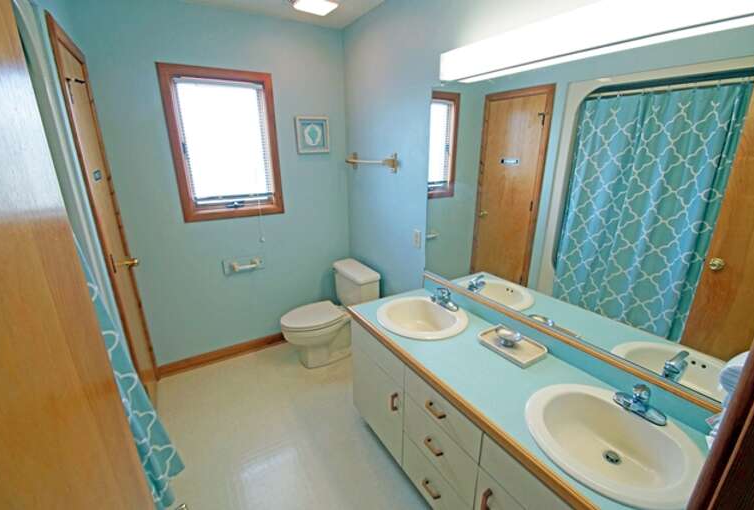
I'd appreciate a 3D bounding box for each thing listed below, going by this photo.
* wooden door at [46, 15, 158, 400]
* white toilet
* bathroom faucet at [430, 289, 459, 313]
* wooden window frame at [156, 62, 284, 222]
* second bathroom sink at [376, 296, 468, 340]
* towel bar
[{"bbox_3d":[-1.461,-0.035,1.771,0.060,2.100,0.570,-10,18,-29],"label":"wooden door"},{"bbox_3d":[-0.393,0.475,2.518,0.730,0.672,0.510,-10,18,-29],"label":"white toilet"},{"bbox_3d":[0.344,0.228,1.720,0.120,0.090,0.165,-10,18,-29],"label":"bathroom faucet"},{"bbox_3d":[-1.027,-0.744,2.205,0.685,0.985,0.070,-10,18,-29],"label":"wooden window frame"},{"bbox_3d":[0.225,0.381,1.636,0.450,0.170,0.475,-10,18,-29],"label":"second bathroom sink"},{"bbox_3d":[-0.062,-0.655,2.269,0.098,0.125,0.620,-10,18,-29],"label":"towel bar"}]

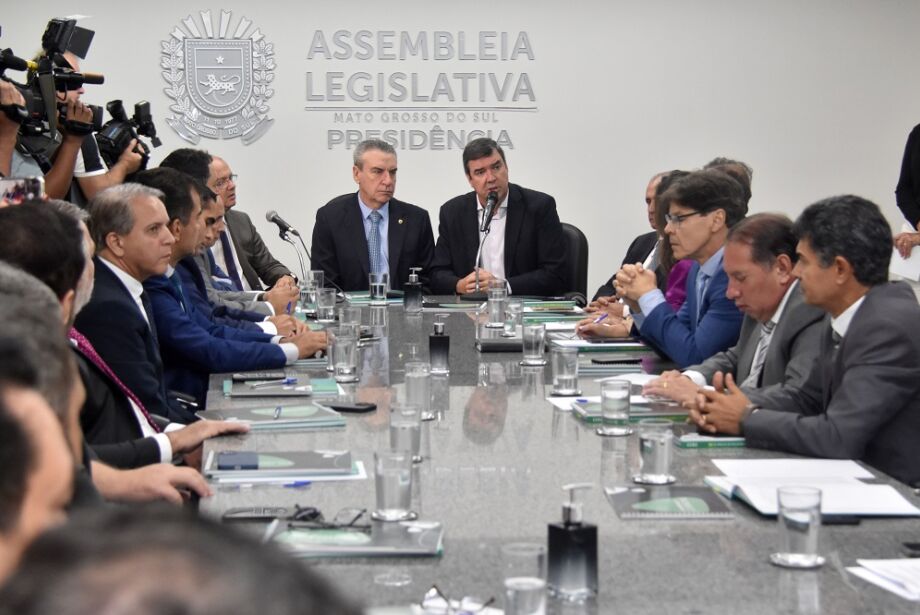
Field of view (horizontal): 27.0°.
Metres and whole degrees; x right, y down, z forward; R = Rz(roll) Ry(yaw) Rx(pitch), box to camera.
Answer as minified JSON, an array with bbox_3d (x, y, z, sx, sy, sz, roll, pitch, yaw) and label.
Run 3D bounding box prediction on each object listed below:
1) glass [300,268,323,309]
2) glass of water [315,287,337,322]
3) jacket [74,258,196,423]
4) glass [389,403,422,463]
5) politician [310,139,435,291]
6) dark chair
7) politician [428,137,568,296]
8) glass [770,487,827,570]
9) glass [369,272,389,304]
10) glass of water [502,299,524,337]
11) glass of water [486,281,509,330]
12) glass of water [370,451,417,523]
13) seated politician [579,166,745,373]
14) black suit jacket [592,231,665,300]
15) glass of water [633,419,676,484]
[{"bbox_3d":[-0.534,-0.064,6.983,0.076,0.114,0.076,-1,6,-6],"label":"glass"},{"bbox_3d":[-0.451,-0.011,6.474,0.076,0.114,0.076,-1,6,-6],"label":"glass of water"},{"bbox_3d":[-0.840,0.141,5.038,0.400,0.540,0.470,2,6,15],"label":"jacket"},{"bbox_3d":[-0.115,0.258,4.029,0.079,0.119,0.079,0,6,0],"label":"glass"},{"bbox_3d":[-0.344,0.026,7.442,0.540,1.340,0.750,0,6,-4],"label":"politician"},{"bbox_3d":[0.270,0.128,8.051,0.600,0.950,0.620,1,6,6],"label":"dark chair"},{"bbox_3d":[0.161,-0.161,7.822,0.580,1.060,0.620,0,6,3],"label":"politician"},{"bbox_3d":[0.544,0.352,3.091,0.079,0.119,0.079,0,6,0],"label":"glass"},{"bbox_3d":[-0.298,-0.068,7.023,0.076,0.114,0.076,-1,6,-6],"label":"glass"},{"bbox_3d":[0.177,0.035,6.318,0.079,0.119,0.079,0,6,0],"label":"glass of water"},{"bbox_3d":[0.122,-0.004,6.229,0.076,0.128,0.076,-1,6,-6],"label":"glass of water"},{"bbox_3d":[-0.115,0.311,3.381,0.076,0.114,0.076,-1,6,-6],"label":"glass of water"},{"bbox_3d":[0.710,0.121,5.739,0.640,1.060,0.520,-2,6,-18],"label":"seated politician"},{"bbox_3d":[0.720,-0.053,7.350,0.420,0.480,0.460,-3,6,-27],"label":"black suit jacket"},{"bbox_3d":[0.378,0.277,3.715,0.076,0.114,0.076,-1,6,-6],"label":"glass of water"}]

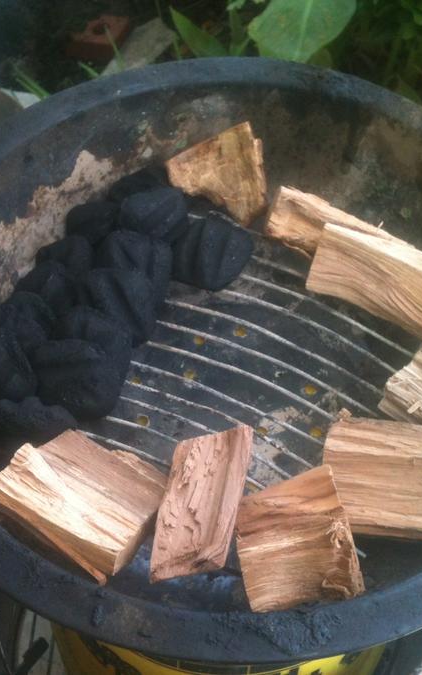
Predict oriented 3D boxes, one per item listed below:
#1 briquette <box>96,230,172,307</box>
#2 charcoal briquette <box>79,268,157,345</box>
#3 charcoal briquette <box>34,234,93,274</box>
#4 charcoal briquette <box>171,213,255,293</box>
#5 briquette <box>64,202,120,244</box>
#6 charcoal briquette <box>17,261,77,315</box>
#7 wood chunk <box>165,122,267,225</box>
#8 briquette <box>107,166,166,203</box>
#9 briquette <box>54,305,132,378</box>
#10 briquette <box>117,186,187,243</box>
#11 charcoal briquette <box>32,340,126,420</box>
[{"bbox_3d":[-0.048,-0.043,0.558,0.047,0.030,0.049,-18,91,-26],"label":"briquette"},{"bbox_3d":[-0.056,-0.018,0.543,0.030,0.049,0.046,-8,32,50],"label":"charcoal briquette"},{"bbox_3d":[-0.085,-0.042,0.555,0.048,0.030,0.046,-42,97,-28],"label":"charcoal briquette"},{"bbox_3d":[0.001,-0.055,0.586,0.051,0.031,0.051,5,55,2],"label":"charcoal briquette"},{"bbox_3d":[-0.069,-0.064,0.571,0.048,0.030,0.046,-40,96,-28],"label":"briquette"},{"bbox_3d":[-0.101,-0.030,0.556,0.049,0.031,0.049,22,56,-16],"label":"charcoal briquette"},{"bbox_3d":[0.004,-0.109,0.603,0.066,0.062,0.036,4,20,-8],"label":"wood chunk"},{"bbox_3d":[-0.045,-0.090,0.596,0.048,0.030,0.047,-21,75,-20],"label":"briquette"},{"bbox_3d":[-0.071,0.002,0.543,0.050,0.031,0.050,4,55,-6],"label":"briquette"},{"bbox_3d":[-0.037,-0.077,0.573,0.048,0.030,0.046,-18,30,2],"label":"briquette"},{"bbox_3d":[-0.075,0.023,0.518,0.051,0.031,0.051,1,61,-7],"label":"charcoal briquette"}]

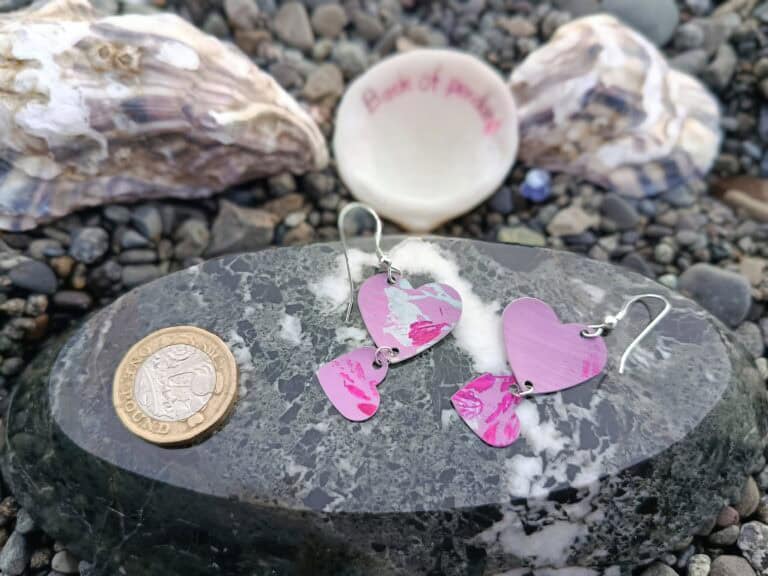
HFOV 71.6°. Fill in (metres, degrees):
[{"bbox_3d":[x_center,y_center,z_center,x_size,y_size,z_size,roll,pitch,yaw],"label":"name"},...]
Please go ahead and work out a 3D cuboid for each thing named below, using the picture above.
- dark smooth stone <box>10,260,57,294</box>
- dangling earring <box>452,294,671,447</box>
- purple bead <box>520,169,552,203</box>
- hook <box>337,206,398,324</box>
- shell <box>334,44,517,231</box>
[{"bbox_3d":[-0.094,-0.003,0.143,0.013,0.007,0.009,-11,60,-11],"label":"dark smooth stone"},{"bbox_3d":[0.037,0.010,0.112,0.054,0.005,0.024,-29,69,-18],"label":"dangling earring"},{"bbox_3d":[0.048,-0.032,0.169,0.010,0.009,0.010,2,58,-3],"label":"purple bead"},{"bbox_3d":[-0.003,-0.005,0.109,0.011,0.004,0.023,-6,101,-22],"label":"hook"},{"bbox_3d":[0.013,-0.046,0.165,0.055,0.015,0.053,0,96,3],"label":"shell"}]

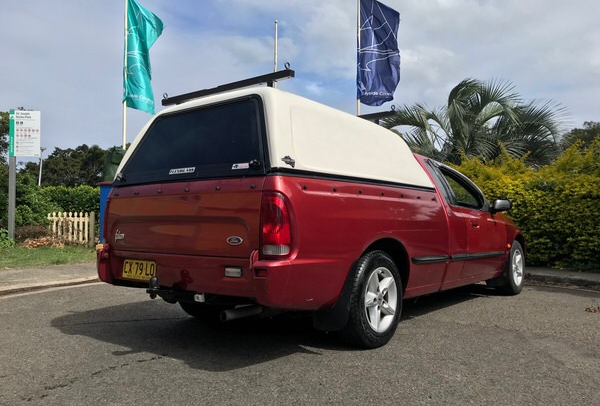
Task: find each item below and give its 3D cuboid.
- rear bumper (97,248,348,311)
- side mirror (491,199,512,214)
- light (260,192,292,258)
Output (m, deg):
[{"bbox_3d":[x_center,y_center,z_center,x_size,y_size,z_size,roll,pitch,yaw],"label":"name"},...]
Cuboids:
[{"bbox_3d":[-0.636,0.468,3.237,1.840,0.330,0.680,-1,-3,40],"label":"rear bumper"},{"bbox_3d":[2.059,0.039,4.955,0.210,0.160,0.130,-1,-3,40],"label":"side mirror"},{"bbox_3d":[-0.123,0.120,2.546,0.150,0.350,0.120,-1,-3,40],"label":"light"}]

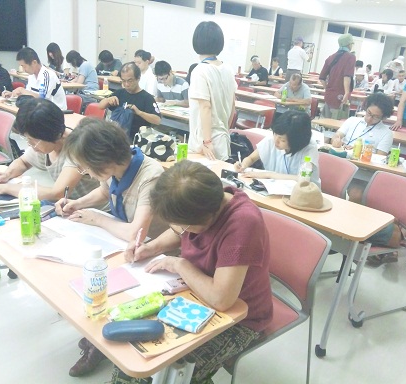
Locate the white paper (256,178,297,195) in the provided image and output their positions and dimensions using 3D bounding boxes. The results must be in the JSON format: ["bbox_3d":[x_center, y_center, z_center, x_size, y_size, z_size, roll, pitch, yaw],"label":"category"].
[{"bbox_3d":[0.475,-0.025,2.502,0.230,0.008,0.290,3,18,-4],"label":"white paper"}]

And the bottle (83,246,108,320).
[{"bbox_3d":[-0.291,0.247,1.163,0.067,0.215,0.067,4,18,-1],"label":"bottle"}]

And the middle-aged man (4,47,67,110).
[{"bbox_3d":[-1.902,-0.962,4.933,0.700,1.280,0.550,-12,24,-39],"label":"middle-aged man"}]

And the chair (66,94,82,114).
[{"bbox_3d":[-1.749,-0.726,5.051,0.480,0.790,0.530,21,25,40],"label":"chair"}]

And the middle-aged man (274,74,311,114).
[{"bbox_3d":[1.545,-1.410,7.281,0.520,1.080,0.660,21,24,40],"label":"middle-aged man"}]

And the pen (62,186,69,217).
[{"bbox_3d":[-0.569,0.037,1.780,0.011,0.138,0.011,18,-33,-32],"label":"pen"}]

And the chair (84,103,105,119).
[{"bbox_3d":[-1.181,-0.435,4.312,0.480,0.790,0.530,21,25,40],"label":"chair"}]

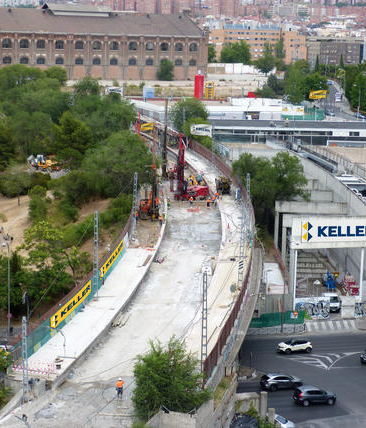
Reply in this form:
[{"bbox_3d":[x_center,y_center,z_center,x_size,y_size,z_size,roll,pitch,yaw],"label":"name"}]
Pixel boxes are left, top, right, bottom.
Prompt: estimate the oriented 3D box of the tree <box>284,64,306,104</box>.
[{"bbox_3d":[30.837,-35.248,310.783,5.764,11.203,5.764,1,13,0],"label":"tree"}]

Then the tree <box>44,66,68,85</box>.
[{"bbox_3d":[-38.337,-41.335,344.278,7.284,6.650,7.284,1,13,0],"label":"tree"}]

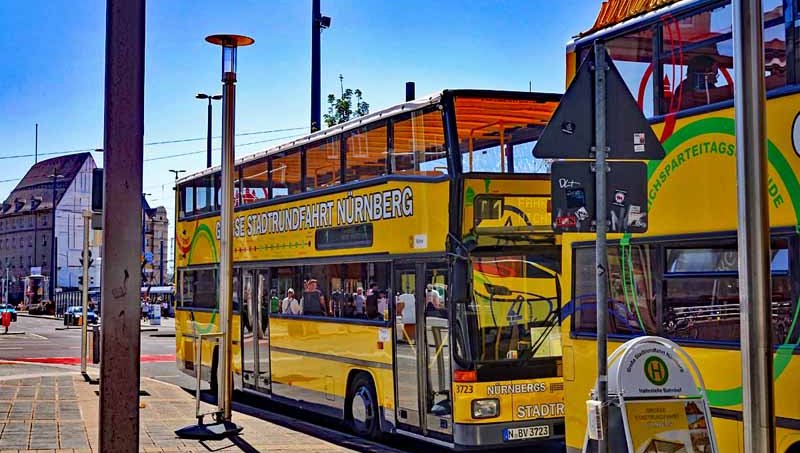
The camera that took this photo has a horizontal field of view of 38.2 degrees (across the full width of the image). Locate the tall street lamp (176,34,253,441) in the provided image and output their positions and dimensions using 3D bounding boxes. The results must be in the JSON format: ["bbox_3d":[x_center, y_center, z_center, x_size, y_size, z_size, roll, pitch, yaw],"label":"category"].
[{"bbox_3d":[-2.104,0.078,13.209,0.800,4.580,0.700,0,-3,0],"label":"tall street lamp"}]

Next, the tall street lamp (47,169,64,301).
[{"bbox_3d":[-26.300,0.943,88.067,1.250,10.770,0.400,0,-3,-6],"label":"tall street lamp"}]

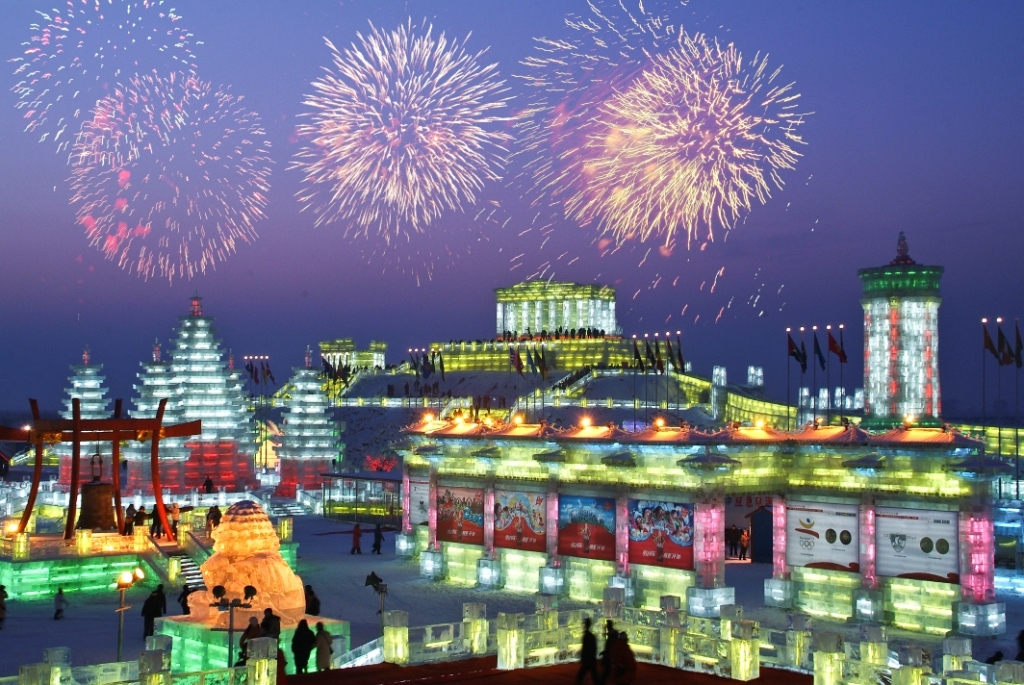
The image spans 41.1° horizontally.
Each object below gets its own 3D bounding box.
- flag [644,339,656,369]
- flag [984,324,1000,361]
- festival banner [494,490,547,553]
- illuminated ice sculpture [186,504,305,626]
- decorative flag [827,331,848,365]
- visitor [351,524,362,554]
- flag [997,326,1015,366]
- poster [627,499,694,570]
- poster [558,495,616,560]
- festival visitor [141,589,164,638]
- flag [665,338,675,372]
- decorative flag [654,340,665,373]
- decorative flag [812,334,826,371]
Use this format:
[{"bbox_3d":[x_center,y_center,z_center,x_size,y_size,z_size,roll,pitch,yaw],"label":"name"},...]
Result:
[{"bbox_3d":[11.721,1.052,115.000,0.950,2.700,0.350,0,-3,0],"label":"flag"},{"bbox_3d":[42.553,0.000,121.036,1.450,3.100,0.400,0,-3,11],"label":"flag"},{"bbox_3d":[0.381,8.051,61.300,3.300,2.600,0.100,-3,-4,45],"label":"festival banner"},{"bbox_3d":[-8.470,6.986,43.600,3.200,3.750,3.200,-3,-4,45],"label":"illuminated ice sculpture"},{"bbox_3d":[24.807,0.380,104.000,1.600,2.500,0.400,0,-3,0],"label":"decorative flag"},{"bbox_3d":[-8.915,11.238,78.200,0.600,1.730,0.500,1,-3,-12],"label":"visitor"},{"bbox_3d":[43.354,0.351,120.064,1.600,3.400,0.400,0,-3,11],"label":"flag"},{"bbox_3d":[6.162,7.943,56.550,0.100,2.650,3.580,3,-4,-41],"label":"poster"},{"bbox_3d":[3.221,7.913,58.300,3.300,2.600,0.100,-3,-4,45],"label":"poster"},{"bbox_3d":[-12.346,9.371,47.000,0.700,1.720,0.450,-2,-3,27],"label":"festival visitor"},{"bbox_3d":[13.388,1.084,114.000,0.950,2.850,0.350,0,-3,0],"label":"flag"},{"bbox_3d":[15.870,1.614,147.051,1.100,3.500,0.400,0,-3,11],"label":"decorative flag"},{"bbox_3d":[29.981,0.878,133.254,1.400,3.600,0.400,0,-3,11],"label":"decorative flag"}]

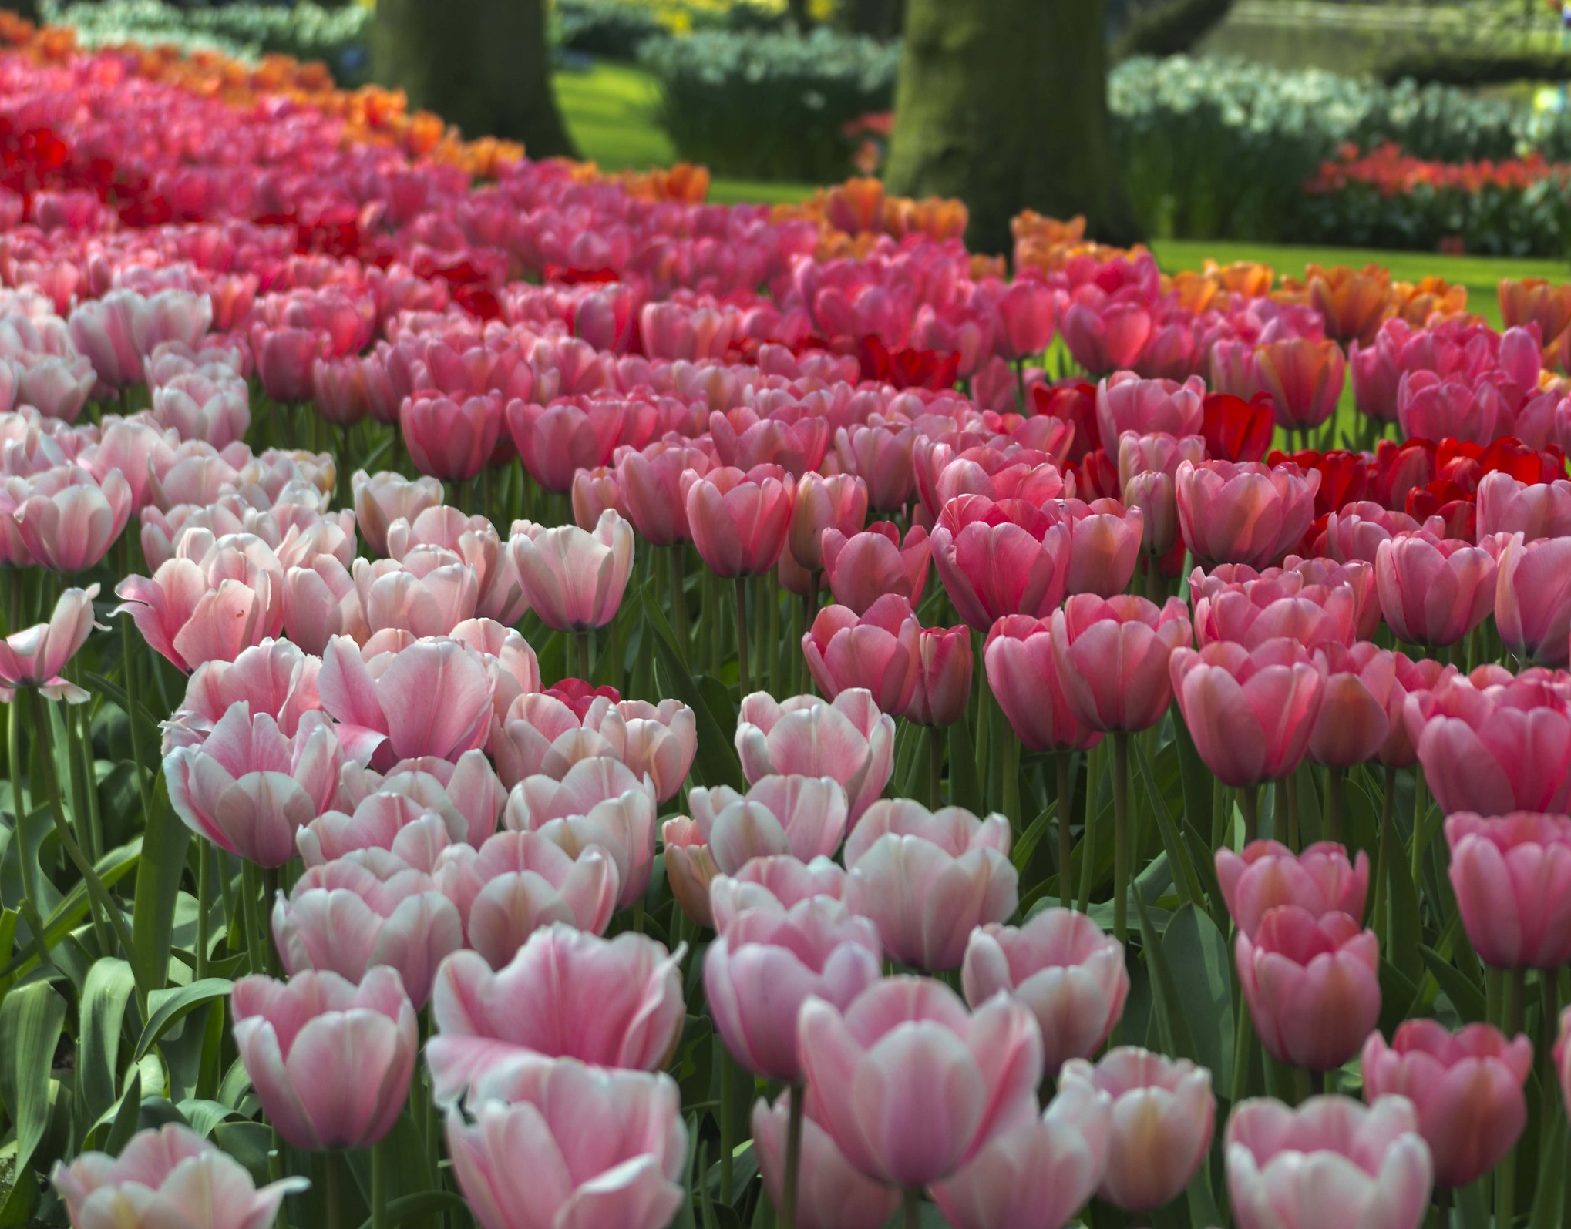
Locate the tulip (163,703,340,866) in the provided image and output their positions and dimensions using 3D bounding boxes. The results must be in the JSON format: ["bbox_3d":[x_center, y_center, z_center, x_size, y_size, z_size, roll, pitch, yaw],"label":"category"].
[{"bbox_3d":[-0.252,0.081,1.990,0.083,0.070,0.077,-3,11,1],"label":"tulip"}]

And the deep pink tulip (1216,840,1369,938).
[{"bbox_3d":[0.235,0.140,1.950,0.071,0.066,0.071,0,10,0],"label":"deep pink tulip"}]

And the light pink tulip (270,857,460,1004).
[{"bbox_3d":[-0.168,0.129,1.690,0.076,0.060,0.074,0,10,0],"label":"light pink tulip"}]

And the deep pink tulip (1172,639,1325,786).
[{"bbox_3d":[0.240,0.051,2.180,0.078,0.069,0.077,0,10,0],"label":"deep pink tulip"}]

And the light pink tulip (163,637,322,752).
[{"bbox_3d":[-0.269,0.045,2.100,0.078,0.066,0.075,0,11,0],"label":"light pink tulip"}]

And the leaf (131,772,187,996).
[{"bbox_3d":[-0.329,0.145,2.220,0.030,0.125,0.020,6,11,-1],"label":"leaf"}]

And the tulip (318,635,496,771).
[{"bbox_3d":[-0.184,0.044,2.050,0.086,0.060,0.077,0,10,0],"label":"tulip"}]

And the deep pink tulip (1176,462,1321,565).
[{"bbox_3d":[0.284,-0.062,2.590,0.089,0.061,0.084,0,10,0],"label":"deep pink tulip"}]

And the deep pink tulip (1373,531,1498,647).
[{"bbox_3d":[0.384,-0.015,2.490,0.073,0.065,0.073,0,10,0],"label":"deep pink tulip"}]

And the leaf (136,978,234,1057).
[{"bbox_3d":[-0.271,0.183,1.900,0.050,0.038,0.032,0,10,0],"label":"leaf"}]

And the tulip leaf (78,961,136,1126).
[{"bbox_3d":[-0.411,0.259,2.550,0.037,0.105,0.045,3,11,14],"label":"tulip leaf"}]

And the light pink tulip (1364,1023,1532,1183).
[{"bbox_3d":[0.286,0.214,1.820,0.075,0.067,0.075,0,11,0],"label":"light pink tulip"}]

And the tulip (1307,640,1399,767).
[{"bbox_3d":[0.357,0.057,2.650,0.060,0.075,0.060,0,11,0],"label":"tulip"}]

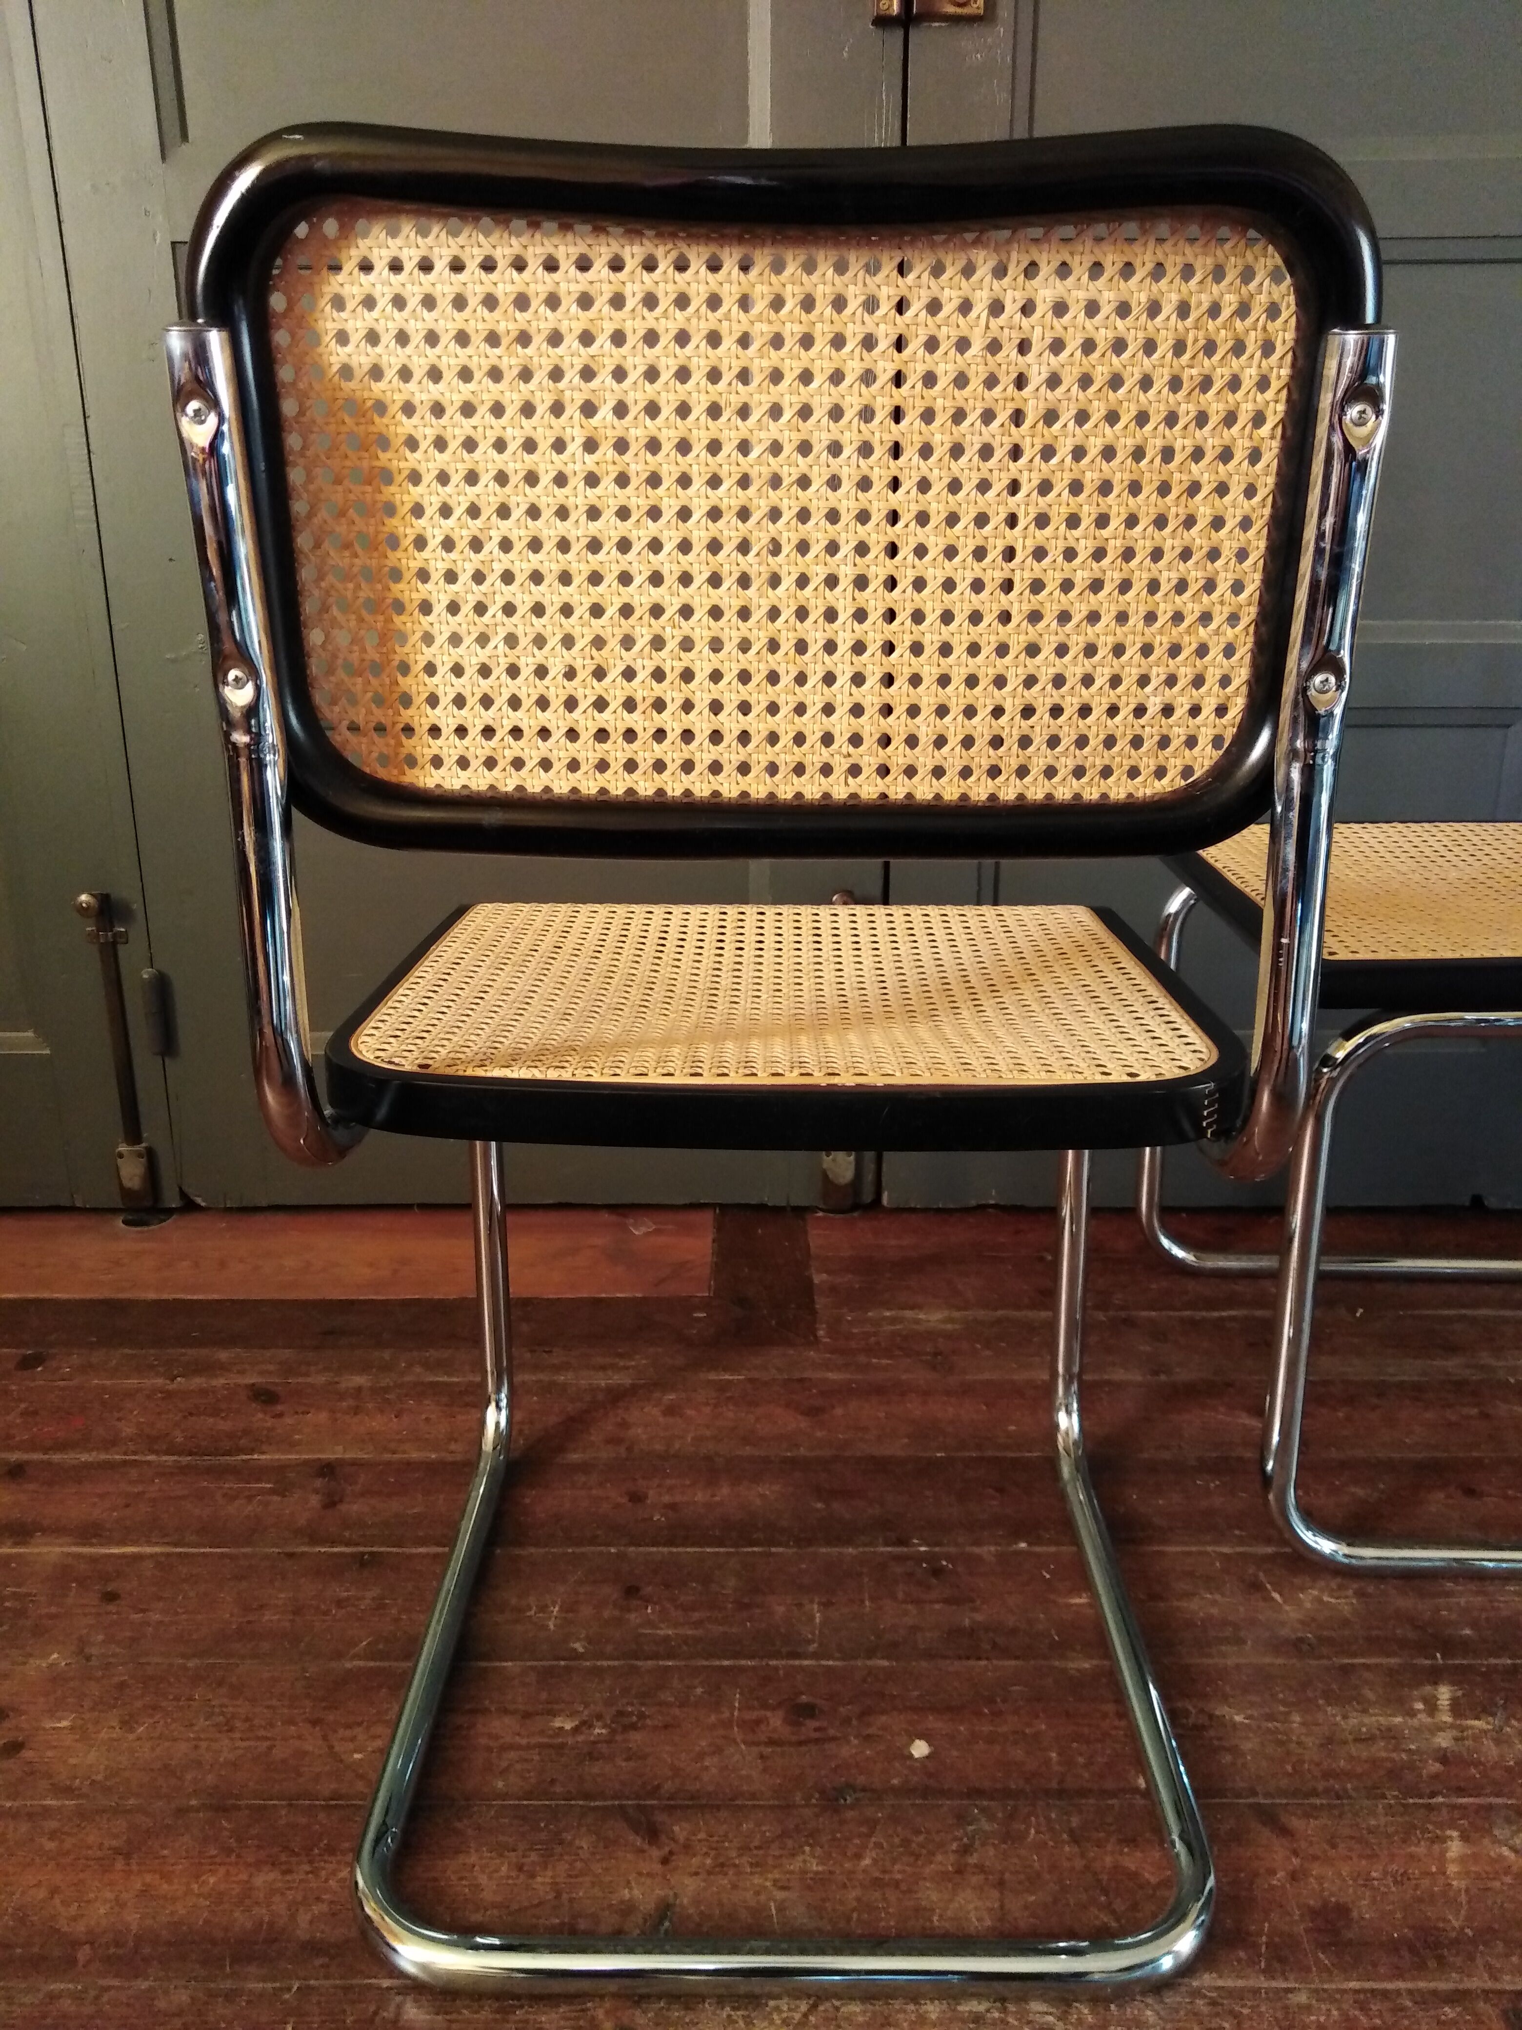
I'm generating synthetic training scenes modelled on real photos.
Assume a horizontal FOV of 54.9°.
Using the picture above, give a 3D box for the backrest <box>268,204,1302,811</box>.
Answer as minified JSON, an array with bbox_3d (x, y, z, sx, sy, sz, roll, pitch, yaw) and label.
[{"bbox_3d":[0.010,-0.200,0.597,0.410,0.235,0.040,0,21,0],"label":"backrest"}]

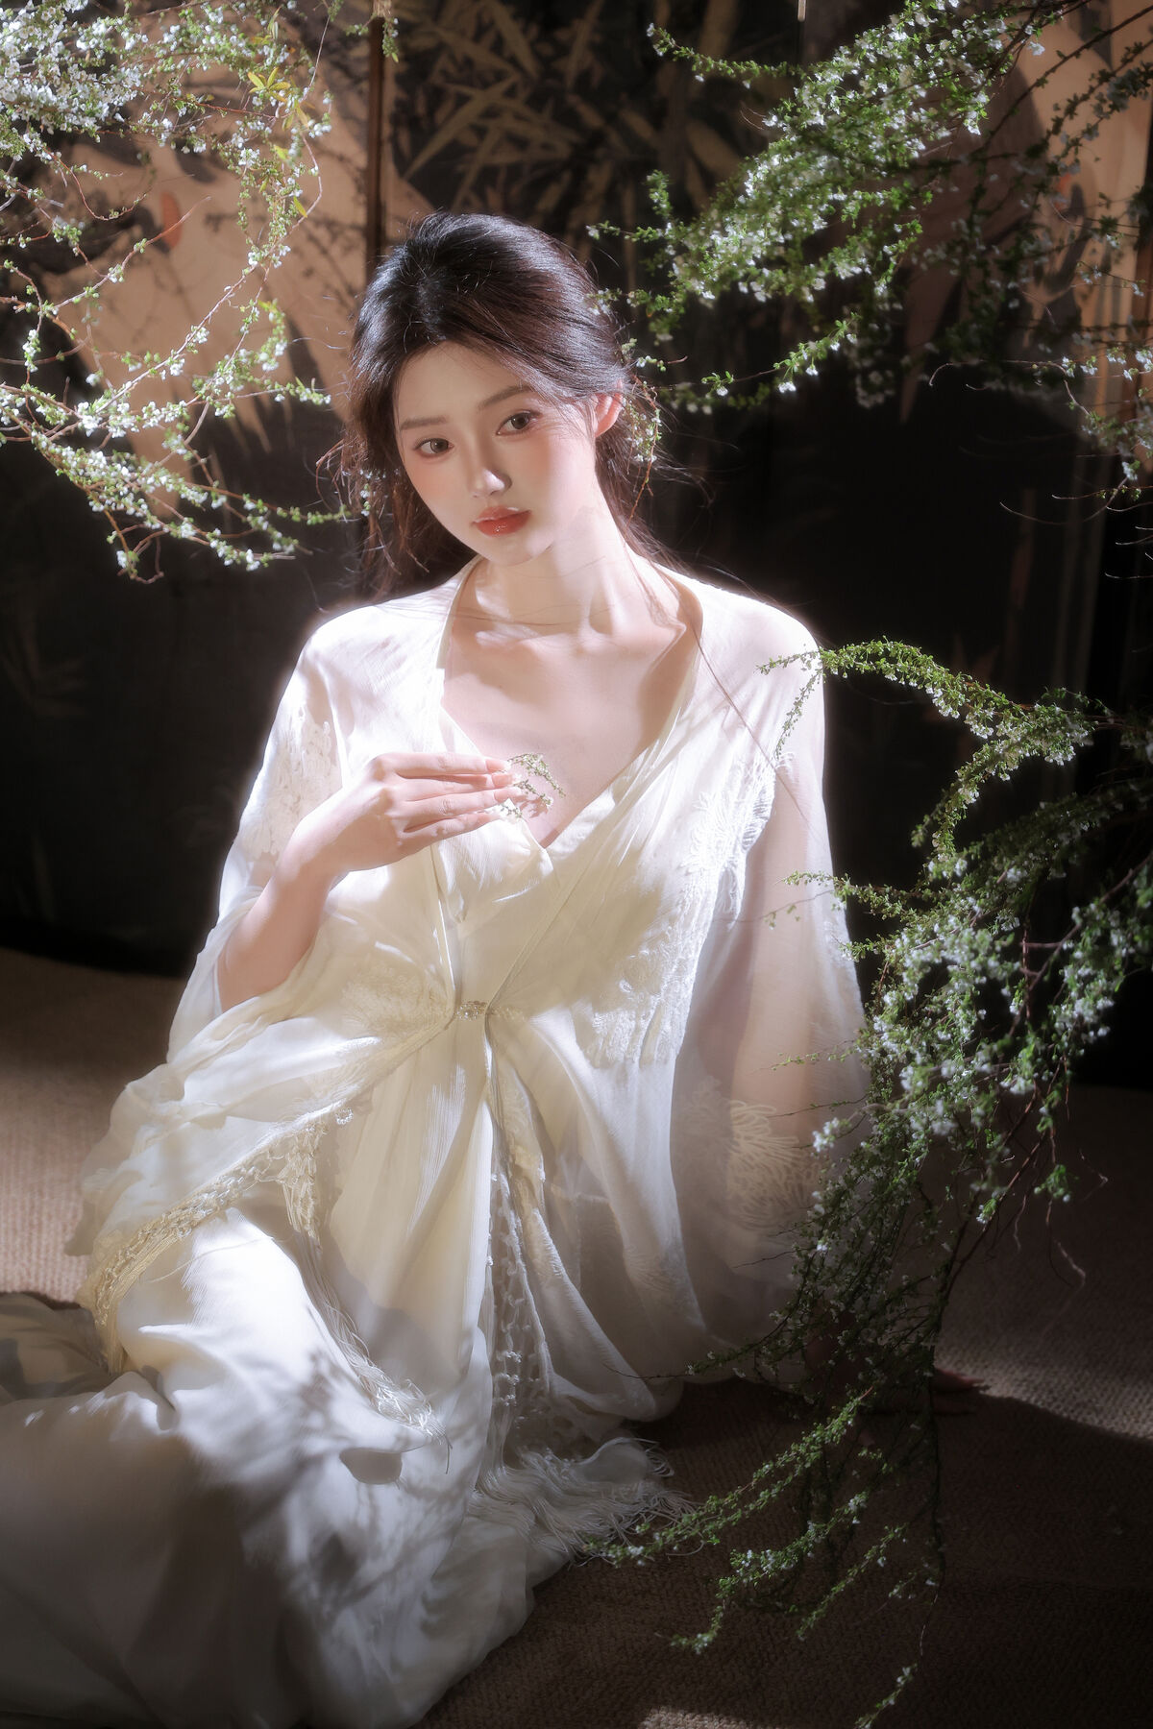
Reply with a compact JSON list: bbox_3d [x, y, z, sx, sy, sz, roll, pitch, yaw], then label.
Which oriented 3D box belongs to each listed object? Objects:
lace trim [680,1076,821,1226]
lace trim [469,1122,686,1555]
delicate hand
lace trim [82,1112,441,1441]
[{"bbox_3d":[0.123,0.203,2.350,0.098,0.100,0.060,1,20,-6],"label":"lace trim"},{"bbox_3d":[-0.002,0.310,2.220,0.135,0.235,0.200,0,20,-9],"label":"lace trim"},{"bbox_3d":[-0.112,-0.031,2.200,0.162,0.080,0.072,0,20,-8],"label":"delicate hand"},{"bbox_3d":[-0.206,0.270,2.200,0.230,0.180,0.180,5,20,6],"label":"lace trim"}]

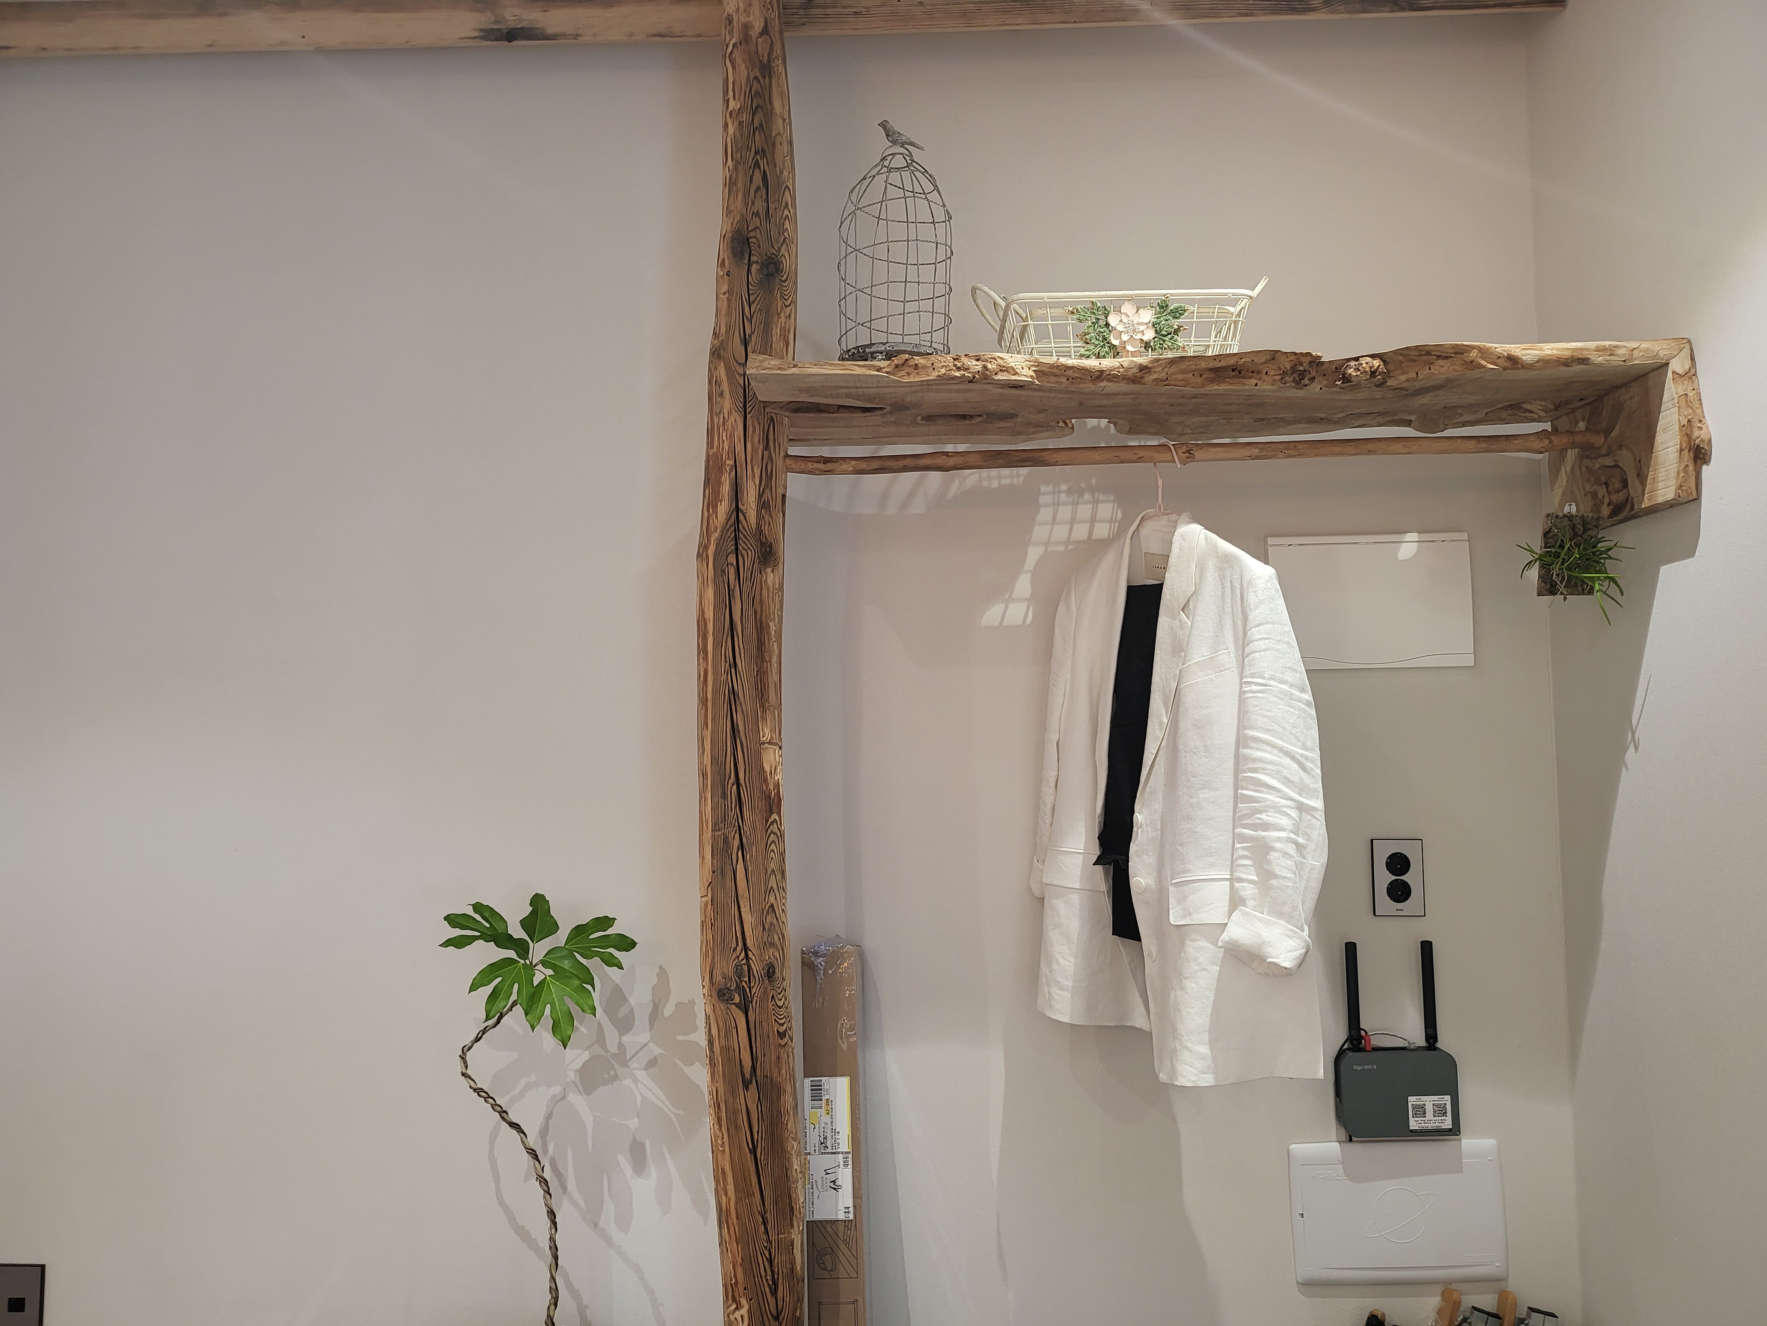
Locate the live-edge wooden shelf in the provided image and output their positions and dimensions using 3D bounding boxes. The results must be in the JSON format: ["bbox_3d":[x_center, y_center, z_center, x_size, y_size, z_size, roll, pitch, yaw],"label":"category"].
[{"bbox_3d":[0.440,-0.295,1.758,1.225,0.214,0.385,-1,-4,1],"label":"live-edge wooden shelf"}]

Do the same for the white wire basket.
[{"bbox_3d":[0.341,-0.473,1.769,0.429,0.152,0.230,-1,-4,1],"label":"white wire basket"}]

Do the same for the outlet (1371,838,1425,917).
[{"bbox_3d":[0.805,0.336,1.915,0.077,0.121,0.012,-1,-4,1],"label":"outlet"}]

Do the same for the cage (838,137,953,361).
[{"bbox_3d":[0.017,-0.577,1.726,0.161,0.362,0.161,-1,-4,1],"label":"cage"}]

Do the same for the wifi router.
[{"bbox_3d":[0.782,0.573,1.878,0.176,0.290,0.043,-1,-4,1],"label":"wifi router"}]

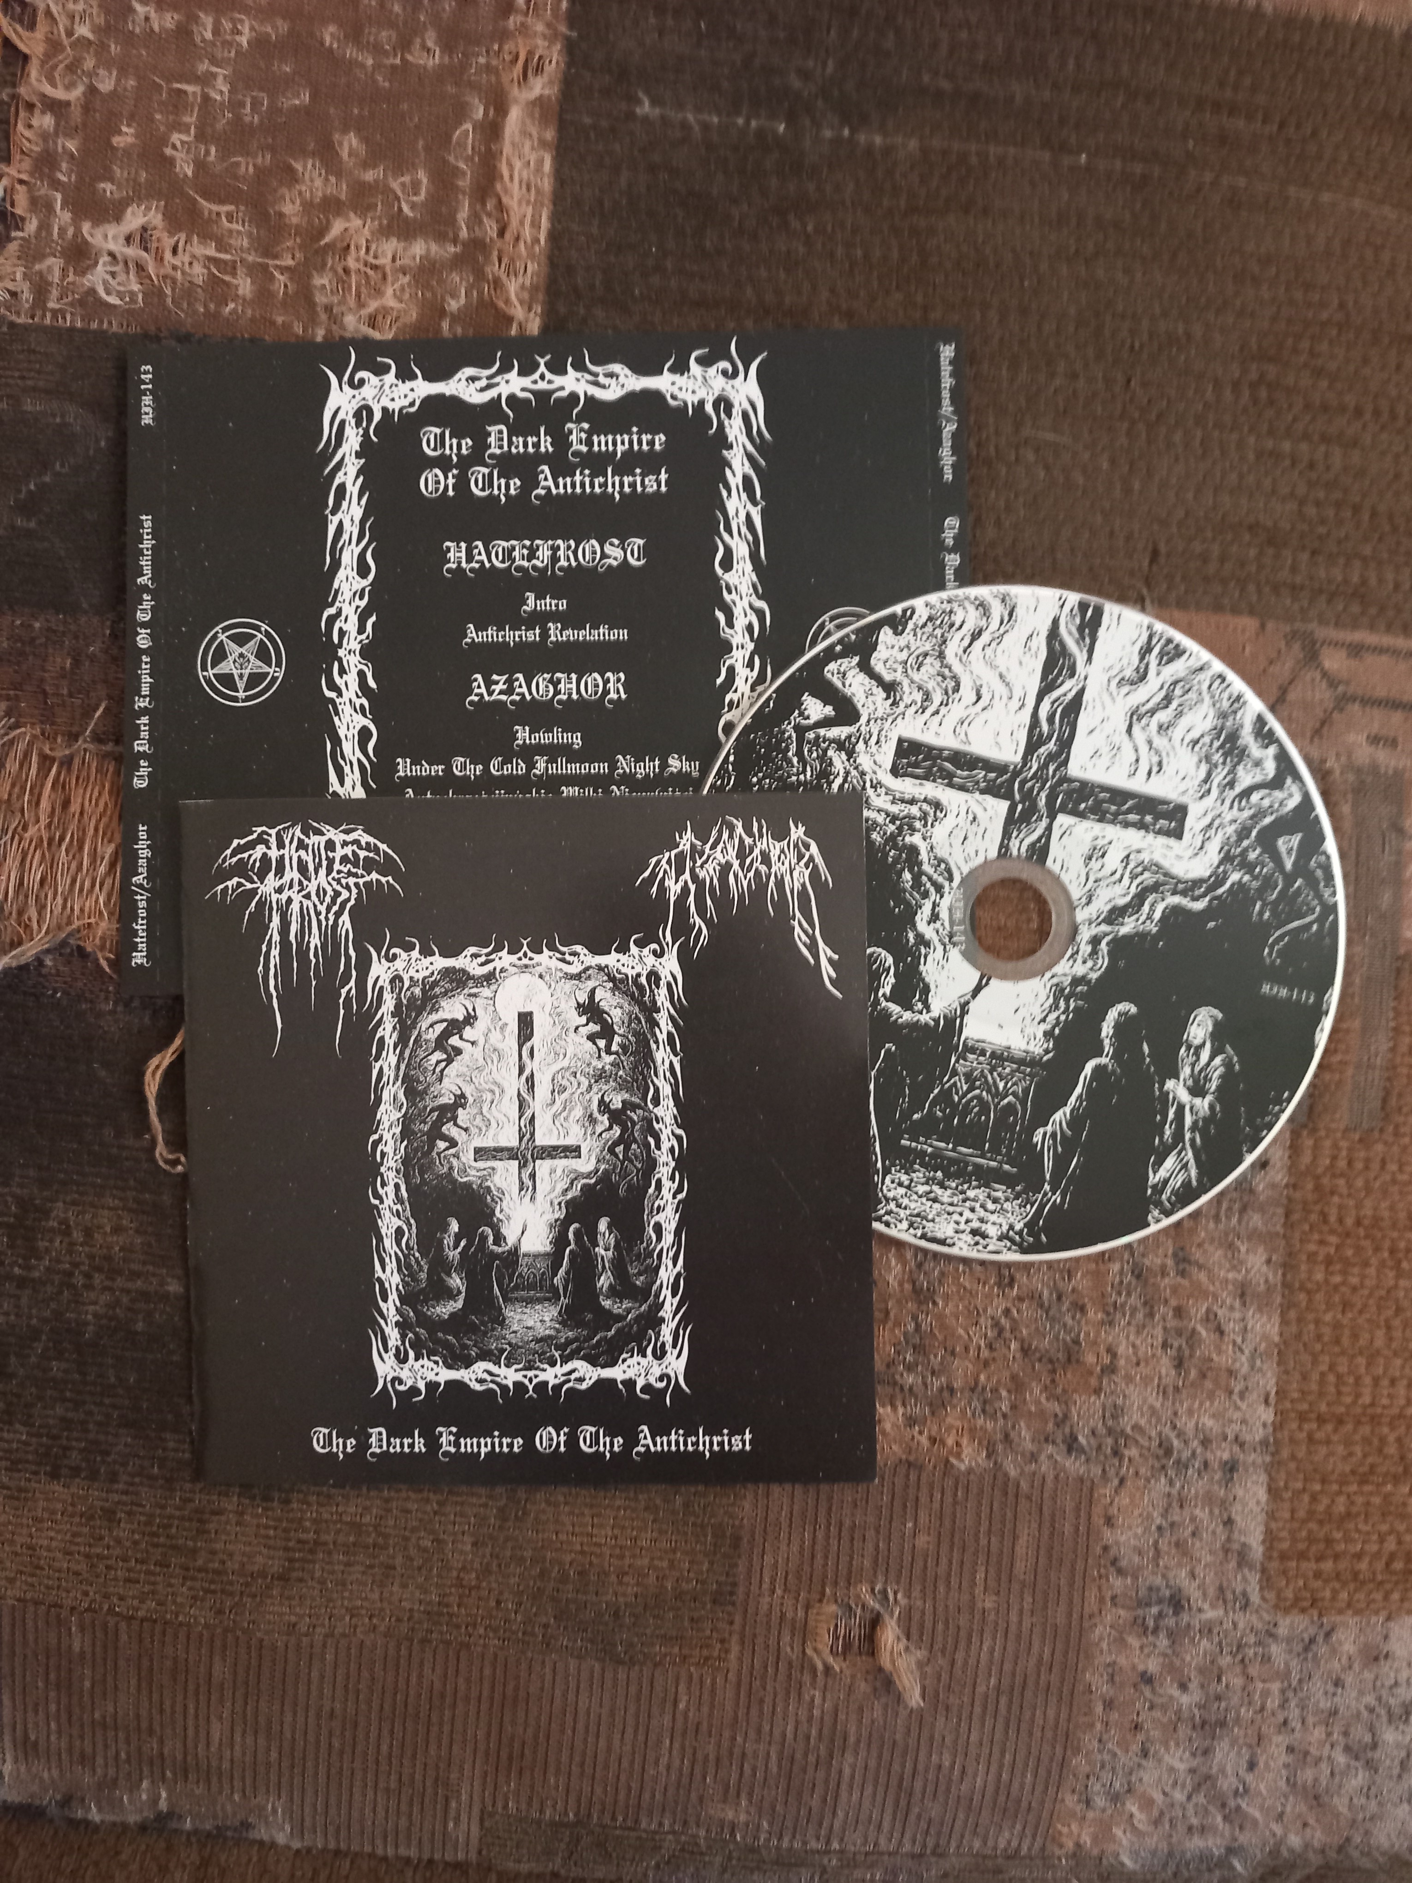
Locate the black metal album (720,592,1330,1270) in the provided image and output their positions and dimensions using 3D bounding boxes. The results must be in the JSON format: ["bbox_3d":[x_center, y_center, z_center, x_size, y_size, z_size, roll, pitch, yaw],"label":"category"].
[{"bbox_3d":[0.055,-0.004,0.261,0.120,0.001,0.120,12,88,0],"label":"black metal album"}]

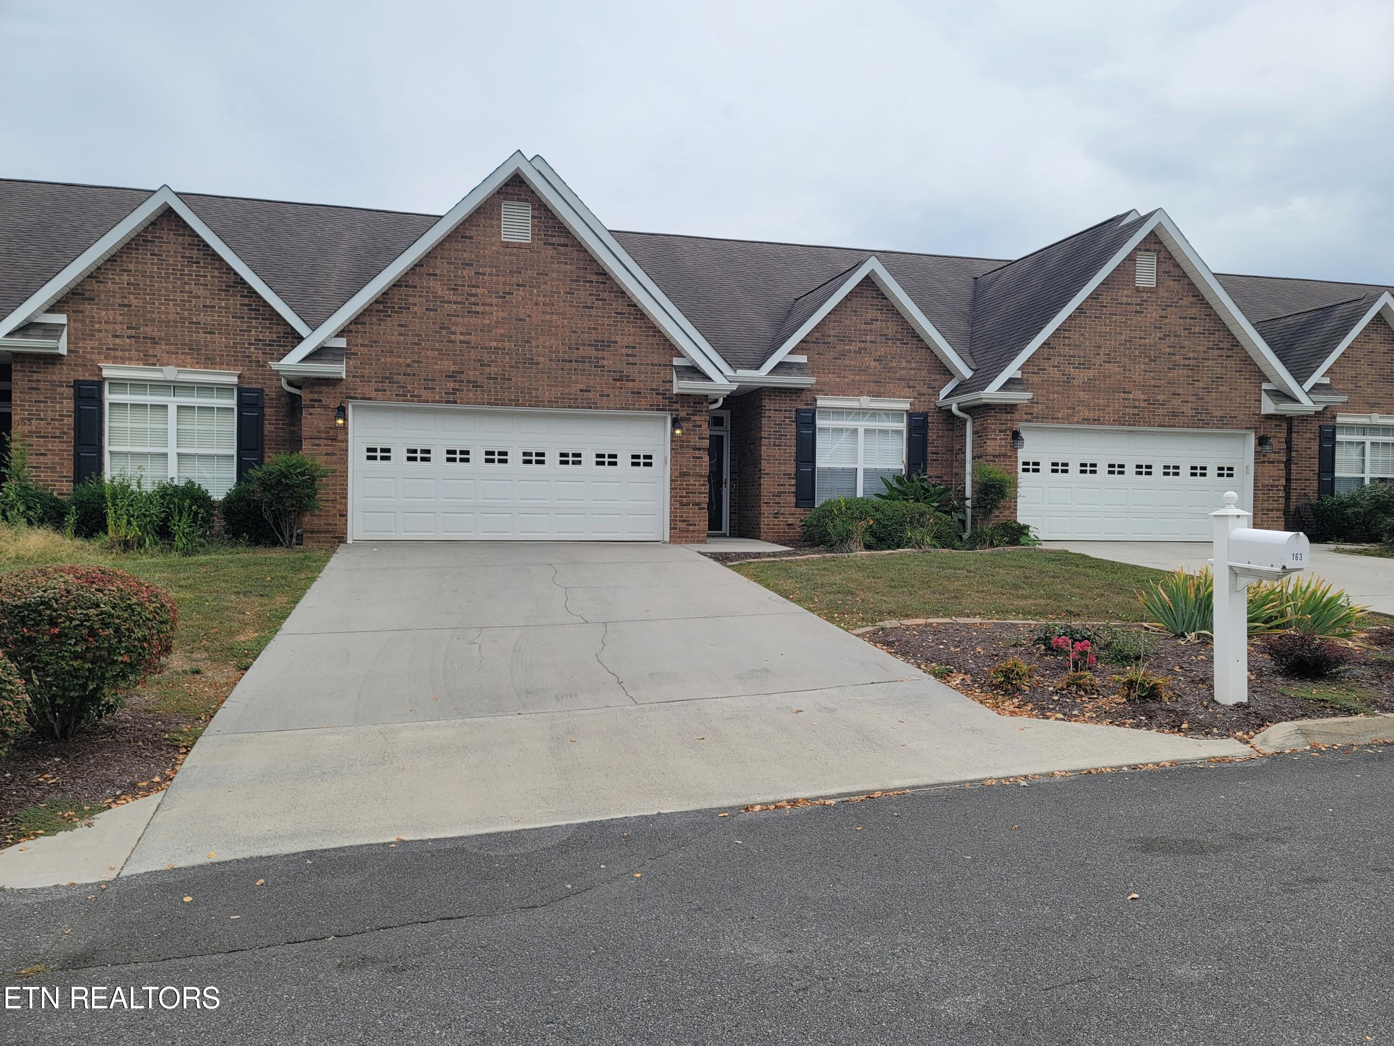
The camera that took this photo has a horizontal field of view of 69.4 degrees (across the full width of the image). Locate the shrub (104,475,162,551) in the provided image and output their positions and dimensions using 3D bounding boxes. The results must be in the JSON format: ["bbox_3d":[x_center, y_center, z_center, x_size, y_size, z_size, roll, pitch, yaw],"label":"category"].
[{"bbox_3d":[-8.184,-0.142,14.604,0.837,1.057,0.750,1,1,-13],"label":"shrub"}]

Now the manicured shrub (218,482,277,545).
[{"bbox_3d":[-6.837,-0.151,15.489,1.022,0.959,1.000,1,1,-13],"label":"manicured shrub"}]

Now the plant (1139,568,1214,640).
[{"bbox_3d":[4.703,0.780,9.814,0.800,0.659,0.750,1,1,-13],"label":"plant"}]

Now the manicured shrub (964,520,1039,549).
[{"bbox_3d":[5.331,0.201,17.663,1.242,0.482,0.950,1,1,-13],"label":"manicured shrub"}]

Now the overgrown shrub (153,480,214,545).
[{"bbox_3d":[-7.739,-0.156,15.172,0.919,0.955,0.950,1,1,-13],"label":"overgrown shrub"}]

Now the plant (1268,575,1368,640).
[{"bbox_3d":[6.109,0.828,9.943,0.950,0.616,0.800,1,1,-13],"label":"plant"}]

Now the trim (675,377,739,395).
[{"bbox_3d":[0.147,-2.240,16.524,0.960,0.260,0.450,1,1,-13],"label":"trim"}]

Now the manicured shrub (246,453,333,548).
[{"bbox_3d":[-6.190,-0.339,15.280,1.322,1.379,1.250,1,1,-13],"label":"manicured shrub"}]

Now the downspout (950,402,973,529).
[{"bbox_3d":[4.898,-0.976,18.648,0.370,2.440,0.110,1,1,-13],"label":"downspout"}]

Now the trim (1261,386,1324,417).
[{"bbox_3d":[11.451,-2.328,19.371,0.970,0.450,0.430,1,1,-13],"label":"trim"}]

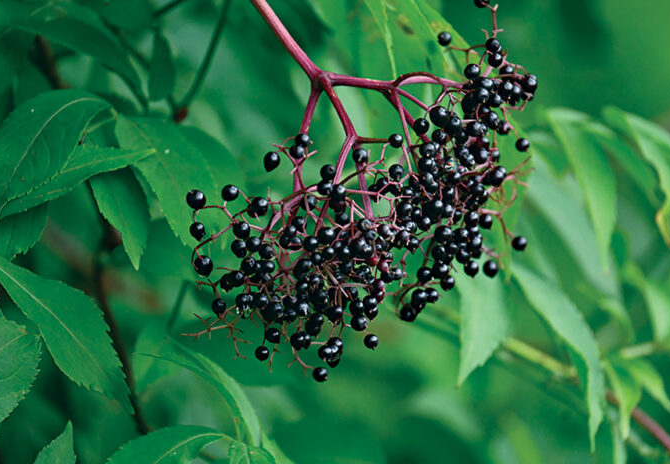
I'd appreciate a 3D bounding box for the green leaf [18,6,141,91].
[{"bbox_3d":[-0.103,-0.074,2.930,0.052,0.035,0.030,0,8,0],"label":"green leaf"}]

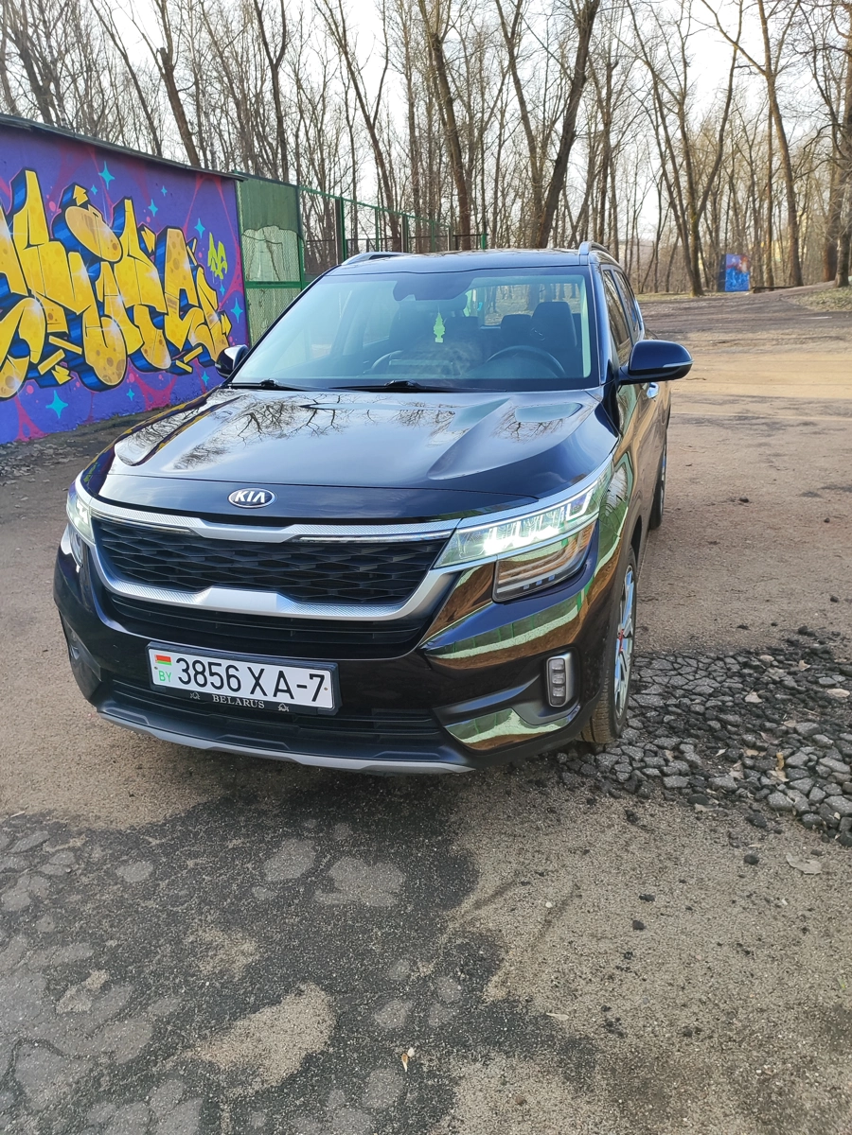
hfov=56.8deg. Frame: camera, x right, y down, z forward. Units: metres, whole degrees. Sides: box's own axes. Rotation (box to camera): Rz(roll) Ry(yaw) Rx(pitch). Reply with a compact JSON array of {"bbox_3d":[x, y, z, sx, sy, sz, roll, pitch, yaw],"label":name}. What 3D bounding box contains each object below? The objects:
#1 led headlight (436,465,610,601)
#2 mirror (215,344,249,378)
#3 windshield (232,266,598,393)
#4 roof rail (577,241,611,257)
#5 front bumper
[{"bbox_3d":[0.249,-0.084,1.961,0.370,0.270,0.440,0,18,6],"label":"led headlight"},{"bbox_3d":[-0.815,-0.914,3.516,0.260,0.170,0.160,4,19,17],"label":"mirror"},{"bbox_3d":[-0.033,-0.925,3.043,1.450,0.150,0.960,4,49,17],"label":"windshield"},{"bbox_3d":[0.918,-1.554,4.030,0.060,0.110,1.650,4,19,17],"label":"roof rail"},{"bbox_3d":[-0.371,0.185,2.235,1.760,0.630,0.570,4,19,17],"label":"front bumper"}]

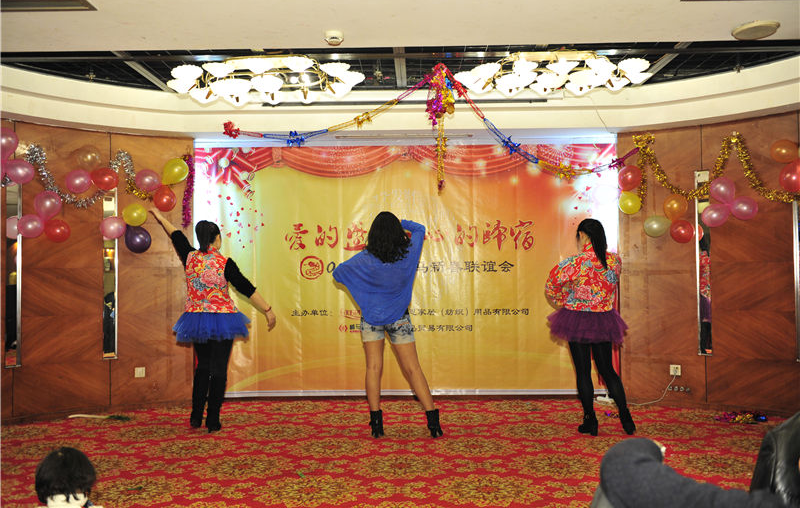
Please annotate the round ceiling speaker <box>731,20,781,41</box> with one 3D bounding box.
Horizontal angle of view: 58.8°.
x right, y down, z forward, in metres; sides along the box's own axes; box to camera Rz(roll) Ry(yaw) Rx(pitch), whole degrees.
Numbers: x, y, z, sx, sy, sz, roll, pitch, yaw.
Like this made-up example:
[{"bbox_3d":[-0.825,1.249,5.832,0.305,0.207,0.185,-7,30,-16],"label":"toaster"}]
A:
[{"bbox_3d":[1.872,-1.175,3.740,0.228,0.030,0.228,0,-2,0],"label":"round ceiling speaker"}]

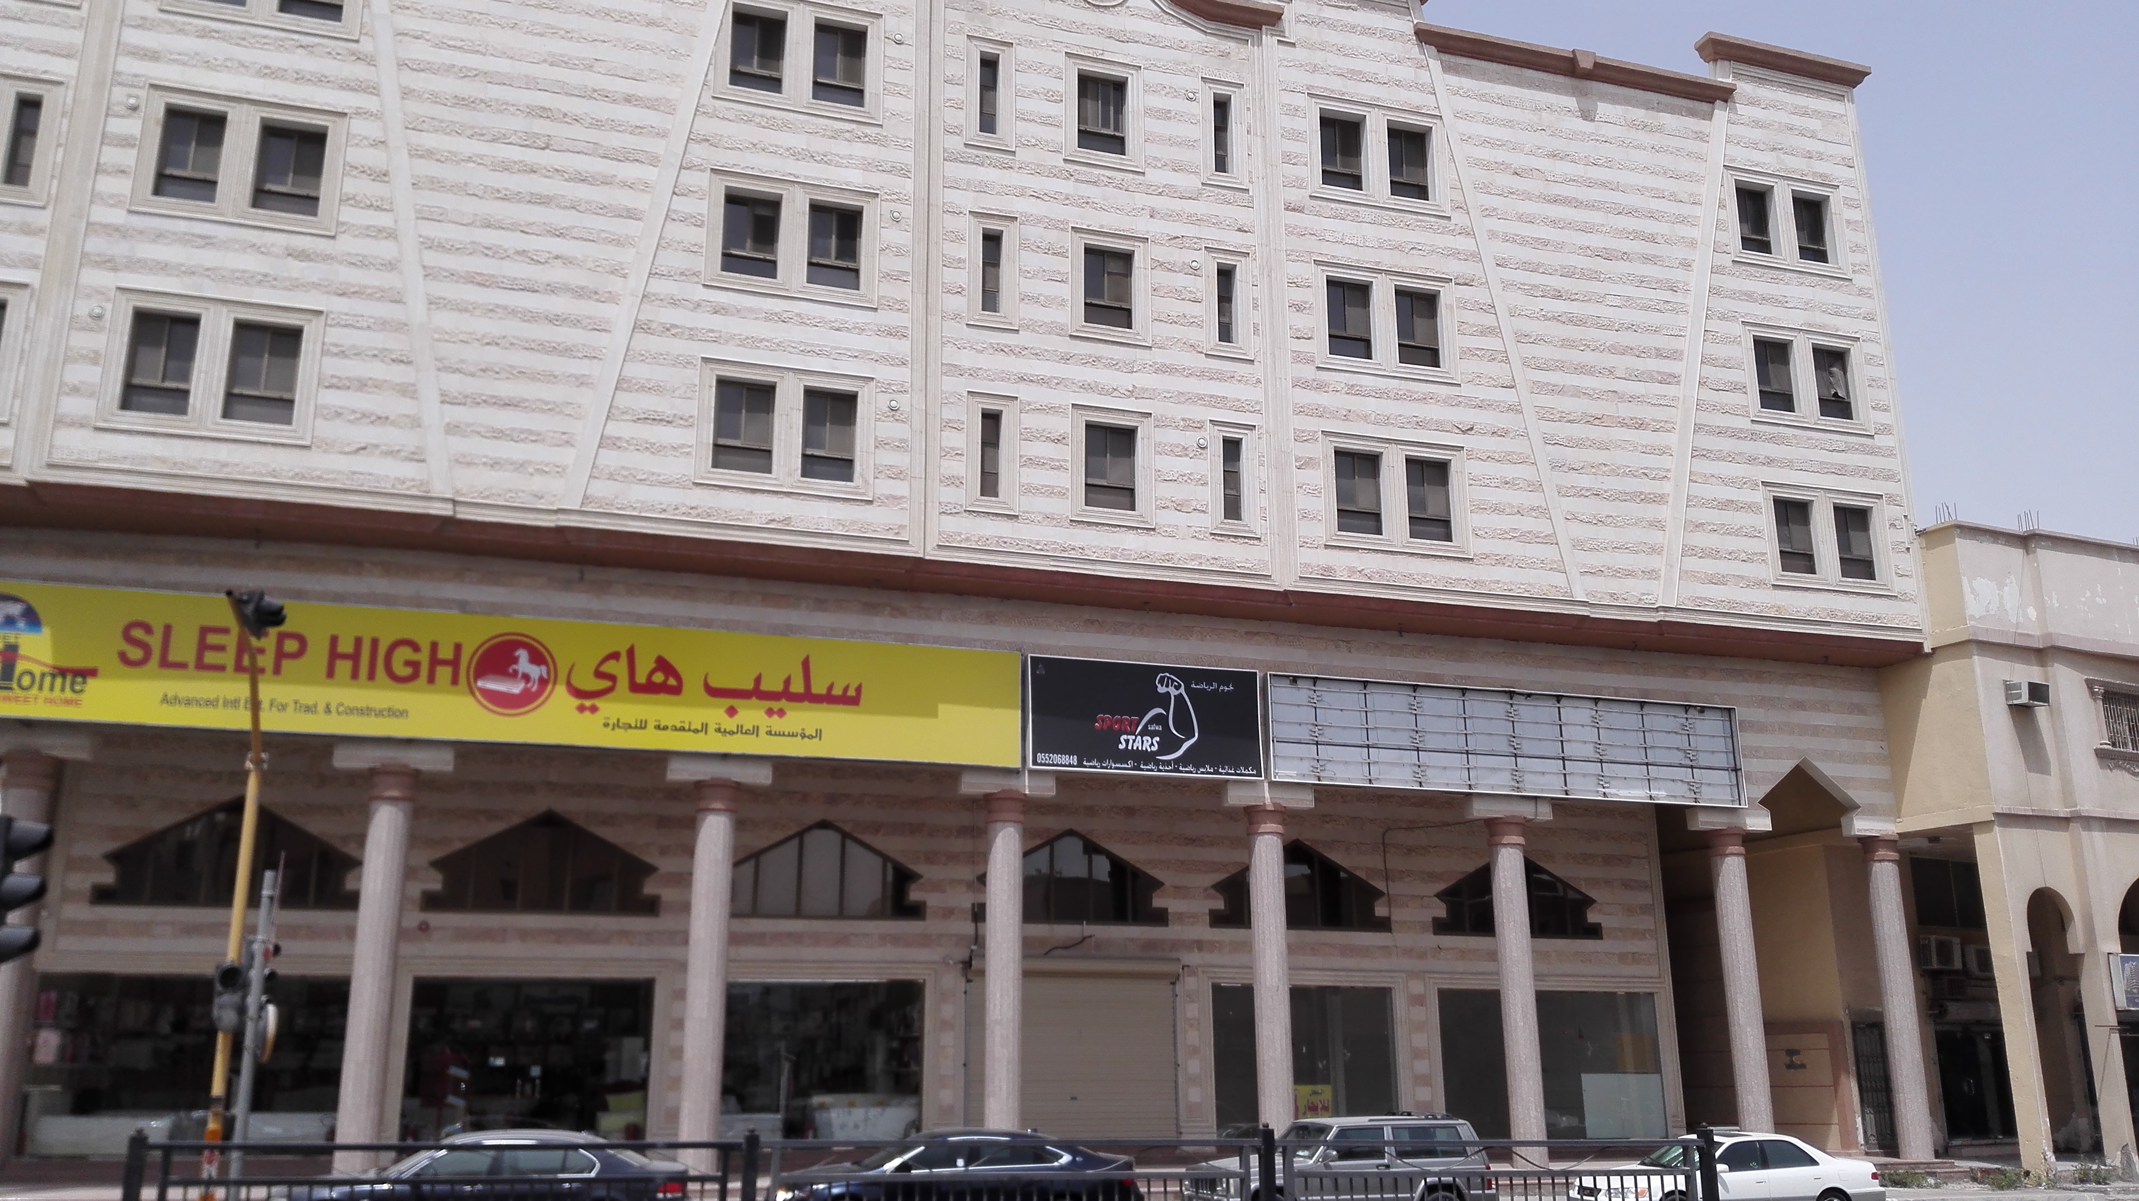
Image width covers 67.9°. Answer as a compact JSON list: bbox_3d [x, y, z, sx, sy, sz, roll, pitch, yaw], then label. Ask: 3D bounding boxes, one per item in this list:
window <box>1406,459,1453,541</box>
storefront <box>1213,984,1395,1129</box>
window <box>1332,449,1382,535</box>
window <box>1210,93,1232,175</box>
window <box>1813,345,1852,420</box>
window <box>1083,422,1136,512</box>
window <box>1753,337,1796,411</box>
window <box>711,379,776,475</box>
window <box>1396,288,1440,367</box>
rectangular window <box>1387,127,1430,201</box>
[{"bbox_3d":[6.530,-1.794,28.697,0.916,1.566,0.180,5,-16,-16],"label":"window"},{"bbox_3d":[4.709,9.189,31.387,3.929,3.048,0.140,5,-15,-16],"label":"storefront"},{"bbox_3d":[5.209,-1.945,28.791,0.956,1.593,0.150,5,-15,-17],"label":"window"},{"bbox_3d":[2.870,-8.683,29.531,0.356,1.613,0.150,4,-15,-17],"label":"window"},{"bbox_3d":[15.395,-4.369,31.828,0.920,1.560,0.150,4,-16,-17],"label":"window"},{"bbox_3d":[0.678,-2.315,27.445,0.931,1.568,0.150,5,-15,-17],"label":"window"},{"bbox_3d":[14.354,-4.588,32.399,0.980,1.593,0.150,5,-15,-17],"label":"window"},{"bbox_3d":[-5.176,-2.791,25.352,0.929,1.524,0.150,4,-15,-17],"label":"window"},{"bbox_3d":[6.530,-5.048,29.599,0.931,1.515,0.180,5,-16,-16],"label":"window"},{"bbox_3d":[6.605,-8.516,30.967,0.980,1.592,0.150,5,-15,-17],"label":"rectangular window"}]

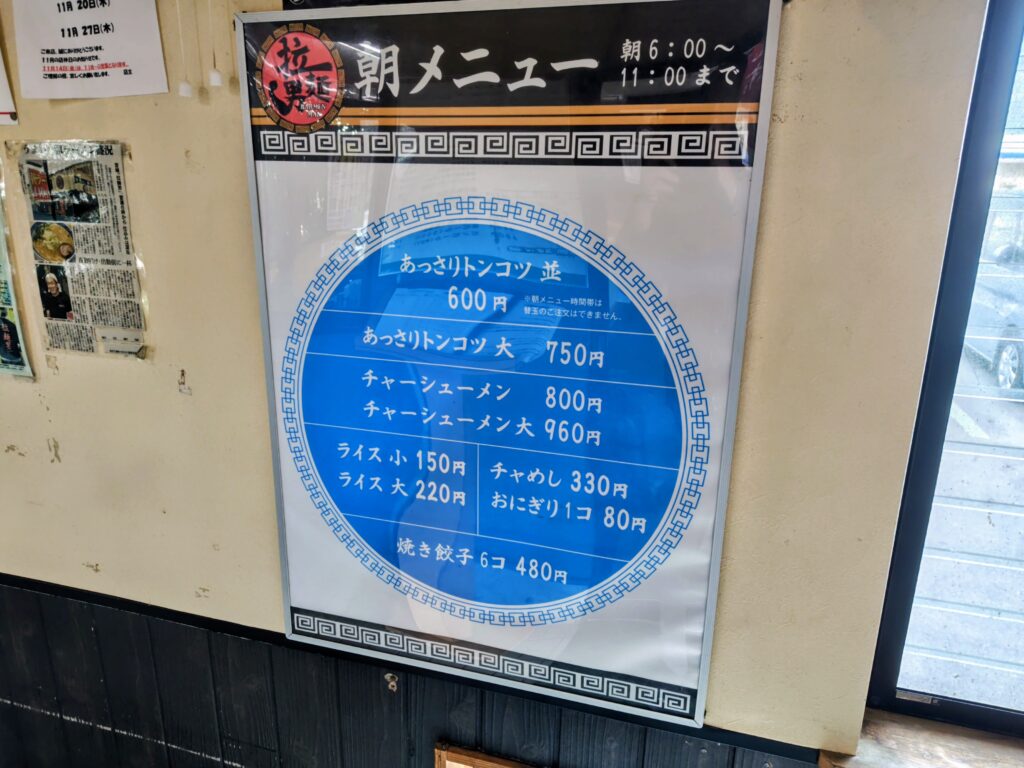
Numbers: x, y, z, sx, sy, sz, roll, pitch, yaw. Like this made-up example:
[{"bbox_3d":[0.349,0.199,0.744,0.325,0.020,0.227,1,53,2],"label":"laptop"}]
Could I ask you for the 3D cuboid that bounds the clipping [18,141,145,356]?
[{"bbox_3d":[-0.607,-0.185,0.961,0.186,0.296,0.012,5,16,15],"label":"clipping"}]

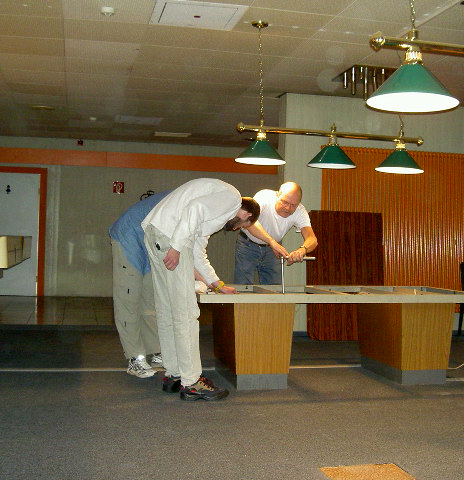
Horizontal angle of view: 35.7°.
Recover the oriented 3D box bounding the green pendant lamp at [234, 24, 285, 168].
[{"bbox_3d":[0.217,-1.080,5.283,0.385,1.030,0.385,1,0,0],"label":"green pendant lamp"}]

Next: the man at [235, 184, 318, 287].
[{"bbox_3d":[0.332,0.295,5.723,0.570,1.450,0.800,1,0,-19],"label":"man"}]

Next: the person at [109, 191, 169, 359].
[{"bbox_3d":[-0.520,0.316,5.380,0.760,1.370,0.560,1,-1,13],"label":"person"}]

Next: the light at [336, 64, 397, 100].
[{"bbox_3d":[1.331,-1.407,6.874,0.630,0.310,0.630,1,0,-13],"label":"light"}]

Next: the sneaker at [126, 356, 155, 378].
[{"bbox_3d":[-0.656,0.930,5.331,0.280,0.130,0.110,1,0,44],"label":"sneaker"}]

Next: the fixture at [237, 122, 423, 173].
[{"bbox_3d":[0.749,-0.701,5.407,1.480,0.330,0.385,1,0,-13],"label":"fixture"}]

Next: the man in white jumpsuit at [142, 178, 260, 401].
[{"bbox_3d":[-0.201,0.308,4.676,0.710,1.390,0.500,1,0,-16],"label":"man in white jumpsuit"}]

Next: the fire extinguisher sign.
[{"bbox_3d":[-1.907,-0.890,12.182,0.195,0.195,0.015,1,0,-13],"label":"fire extinguisher sign"}]

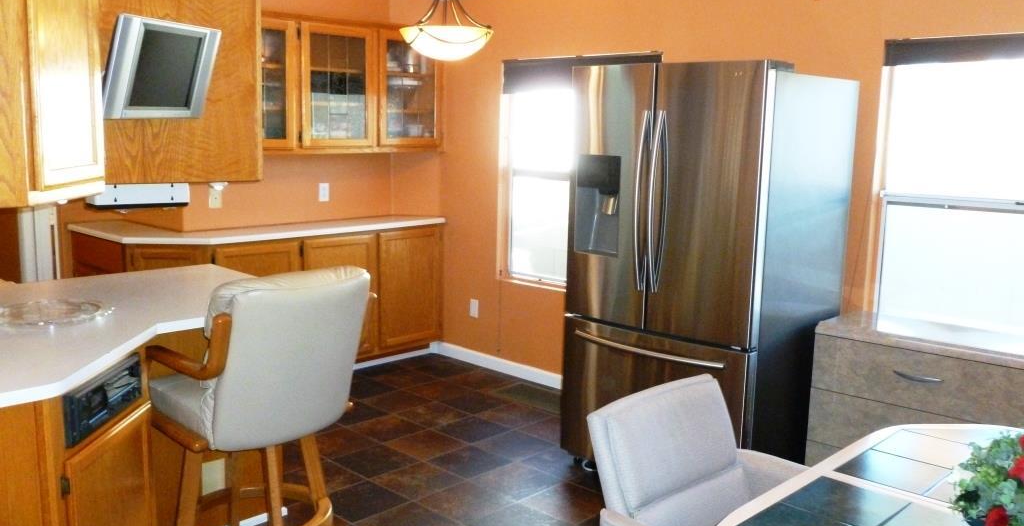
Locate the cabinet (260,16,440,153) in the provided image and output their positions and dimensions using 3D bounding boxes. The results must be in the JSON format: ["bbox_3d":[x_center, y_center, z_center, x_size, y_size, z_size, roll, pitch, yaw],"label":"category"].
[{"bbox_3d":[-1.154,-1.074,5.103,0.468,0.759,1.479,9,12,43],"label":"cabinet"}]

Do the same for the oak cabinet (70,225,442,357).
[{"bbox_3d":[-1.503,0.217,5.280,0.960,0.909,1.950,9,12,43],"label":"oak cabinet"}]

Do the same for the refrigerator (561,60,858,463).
[{"bbox_3d":[0.833,0.070,3.668,0.912,1.788,0.855,9,12,41],"label":"refrigerator"}]

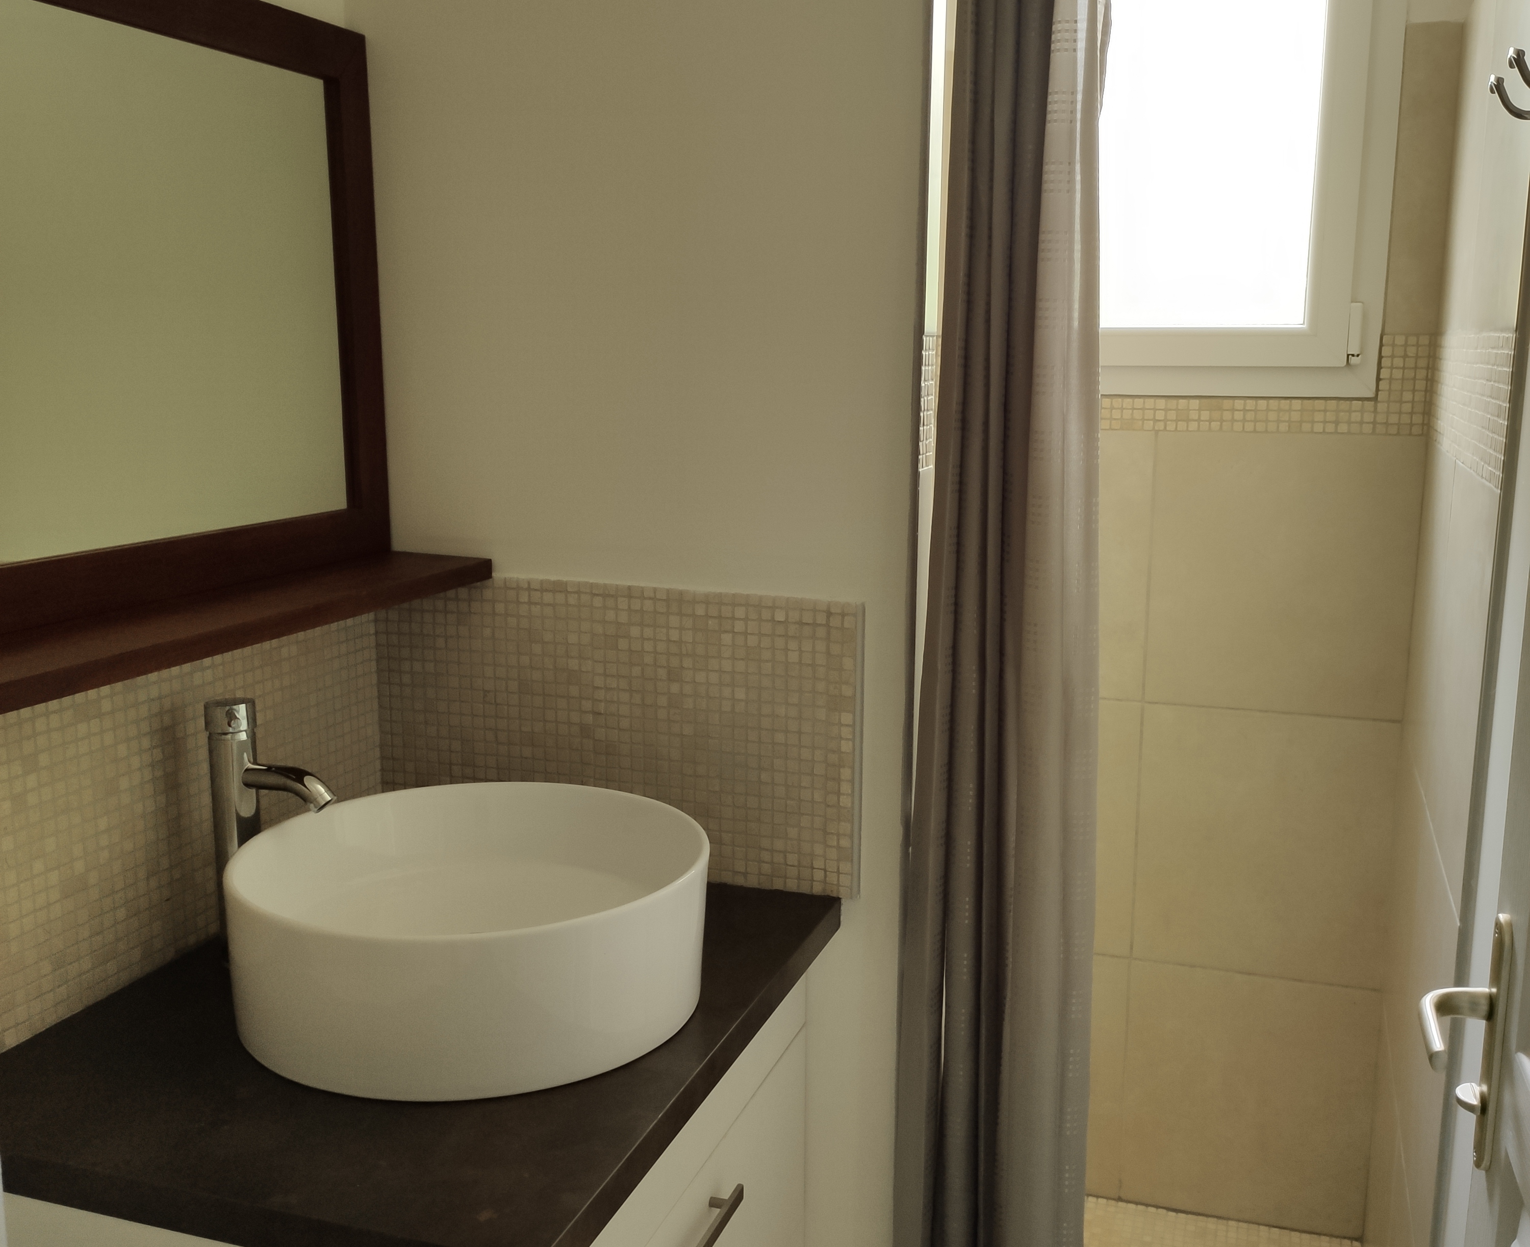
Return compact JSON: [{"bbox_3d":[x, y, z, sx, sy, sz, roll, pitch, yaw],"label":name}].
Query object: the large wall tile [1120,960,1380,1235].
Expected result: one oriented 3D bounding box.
[{"bbox_3d":[0.821,0.809,2.619,0.402,0.446,0.010,4,11,19],"label":"large wall tile"}]

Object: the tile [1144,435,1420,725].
[{"bbox_3d":[0.824,-0.078,2.458,0.409,0.447,0.010,4,11,19],"label":"tile"}]

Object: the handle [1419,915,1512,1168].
[{"bbox_3d":[0.542,0.333,1.191,0.062,0.200,0.140,3,11,17],"label":"handle"}]

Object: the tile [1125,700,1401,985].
[{"bbox_3d":[0.822,0.365,2.539,0.402,0.454,0.010,4,11,19],"label":"tile"}]

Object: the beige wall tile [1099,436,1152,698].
[{"bbox_3d":[0.417,-0.104,2.596,0.447,0.447,0.010,4,11,19],"label":"beige wall tile"}]

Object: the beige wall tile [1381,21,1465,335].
[{"bbox_3d":[0.984,-0.664,2.297,0.080,0.451,0.010,4,11,19],"label":"beige wall tile"}]

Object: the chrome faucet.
[{"bbox_3d":[-0.514,0.225,1.613,0.152,0.284,0.052,4,11,19],"label":"chrome faucet"}]

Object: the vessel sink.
[{"bbox_3d":[-0.294,0.303,1.554,0.470,0.154,0.470,0,10,0],"label":"vessel sink"}]

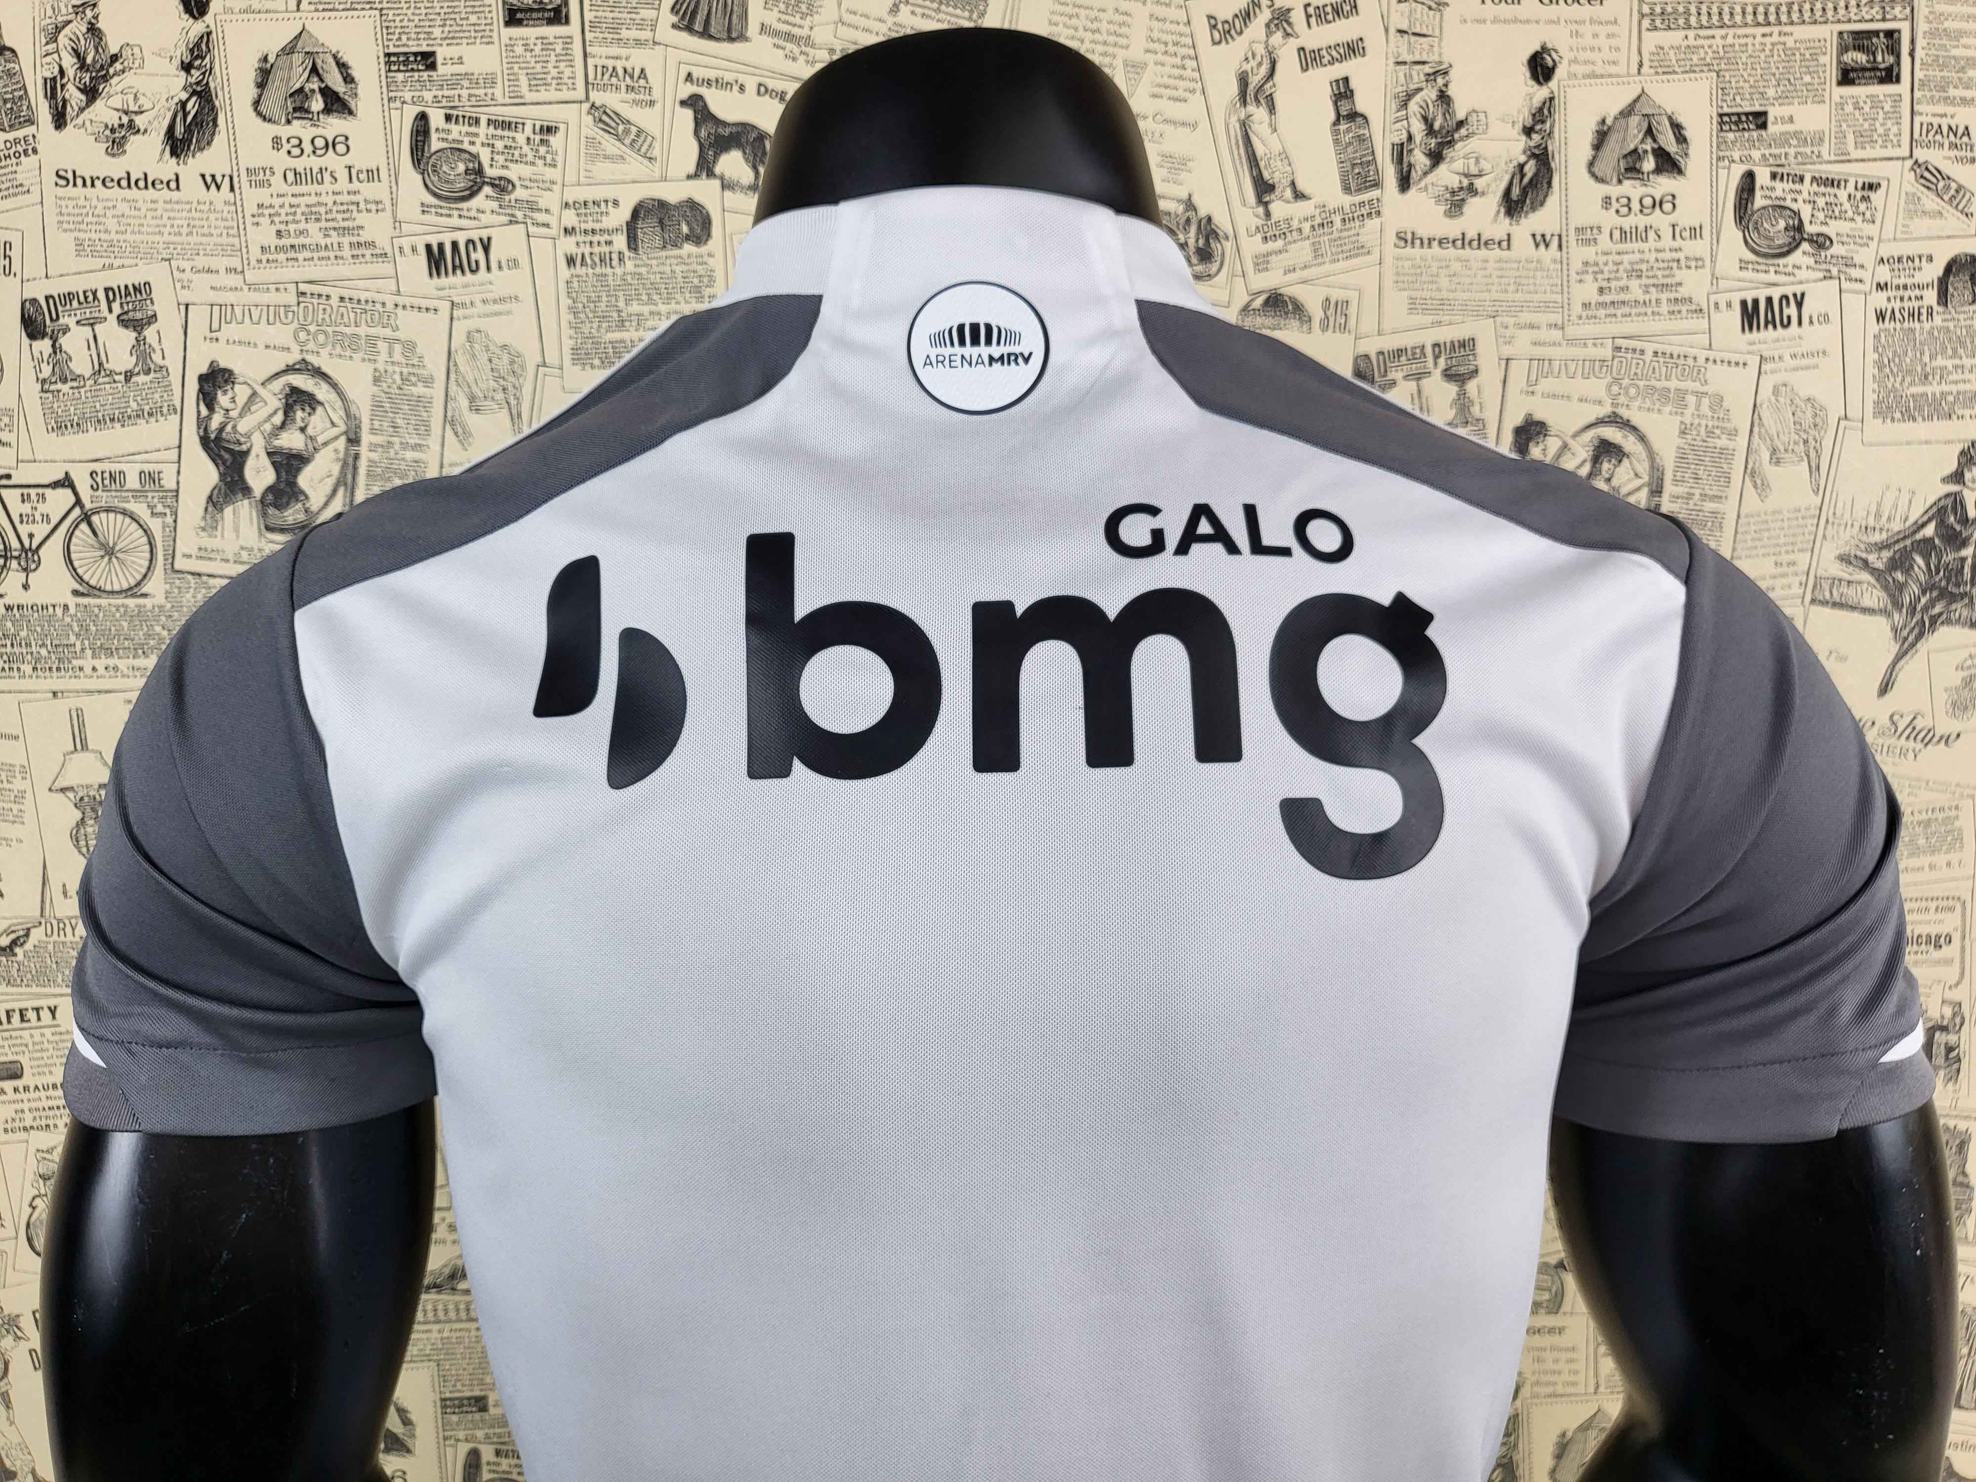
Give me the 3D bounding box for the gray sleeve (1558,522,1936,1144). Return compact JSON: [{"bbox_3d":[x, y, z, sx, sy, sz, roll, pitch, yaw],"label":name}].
[{"bbox_3d":[0.251,0.026,0.498,0.118,0.190,0.150,1,6,2],"label":"gray sleeve"}]

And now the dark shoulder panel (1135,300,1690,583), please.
[{"bbox_3d":[0.135,-0.095,0.480,0.168,0.090,0.085,1,6,2],"label":"dark shoulder panel"}]

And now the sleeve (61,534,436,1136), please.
[{"bbox_3d":[-0.247,0.026,0.505,0.118,0.190,0.150,1,6,2],"label":"sleeve"}]

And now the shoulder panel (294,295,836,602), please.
[{"bbox_3d":[-0.138,-0.094,0.487,0.163,0.095,0.085,1,6,2],"label":"shoulder panel"}]

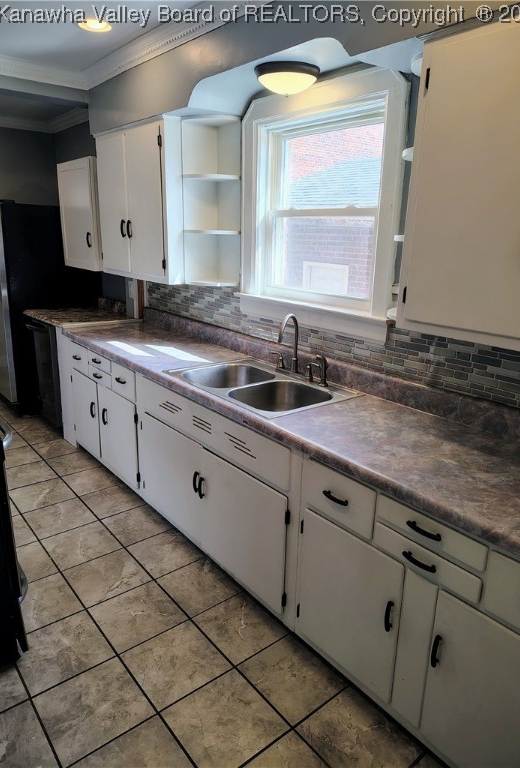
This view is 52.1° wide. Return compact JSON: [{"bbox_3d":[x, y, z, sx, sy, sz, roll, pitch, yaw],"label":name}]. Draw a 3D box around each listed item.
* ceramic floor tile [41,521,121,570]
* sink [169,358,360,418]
[{"bbox_3d":[-0.946,0.857,2.834,0.330,0.010,0.326,-12,21,-37],"label":"ceramic floor tile"},{"bbox_3d":[-0.009,0.083,2.494,0.538,0.194,0.834,-12,21,-37],"label":"sink"}]

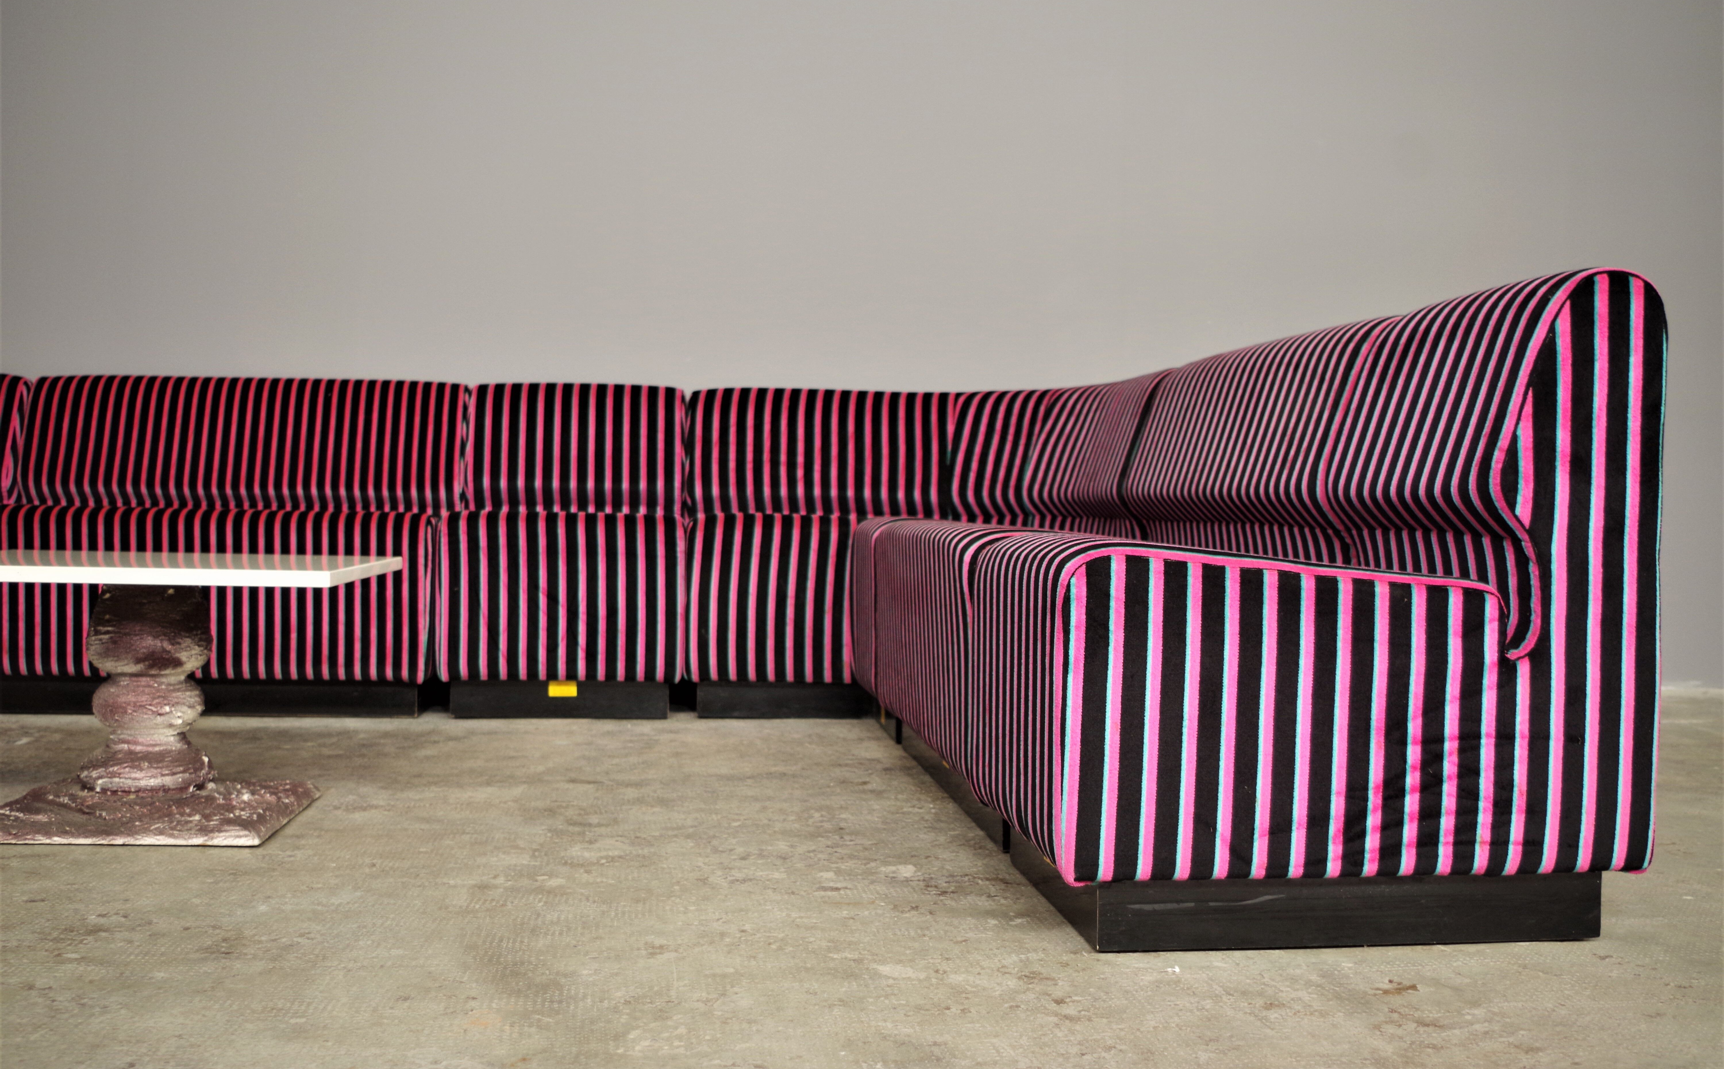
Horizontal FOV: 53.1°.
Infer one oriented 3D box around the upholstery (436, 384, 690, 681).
[{"bbox_3d":[-0.719,-0.016,4.261,0.562,0.743,0.724,0,1,-7],"label":"upholstery"}]

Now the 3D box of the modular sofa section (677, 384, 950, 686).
[{"bbox_3d":[-0.075,-0.011,4.339,0.735,0.743,0.724,0,1,-7],"label":"modular sofa section"}]

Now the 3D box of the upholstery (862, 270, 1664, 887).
[{"bbox_3d":[0.484,0.033,2.774,0.722,0.743,1.627,0,1,-7],"label":"upholstery"}]

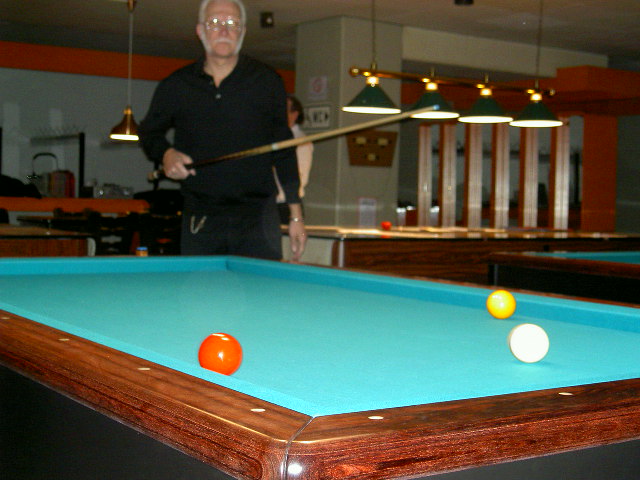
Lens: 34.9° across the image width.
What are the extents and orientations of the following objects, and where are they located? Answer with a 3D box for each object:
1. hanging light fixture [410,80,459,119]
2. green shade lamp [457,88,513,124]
[{"bbox_3d":[0.691,-0.864,6.237,0.340,0.201,0.340,1,2,0],"label":"hanging light fixture"},{"bbox_3d":[1.060,-0.869,6.480,0.340,0.209,0.340,1,2,0],"label":"green shade lamp"}]

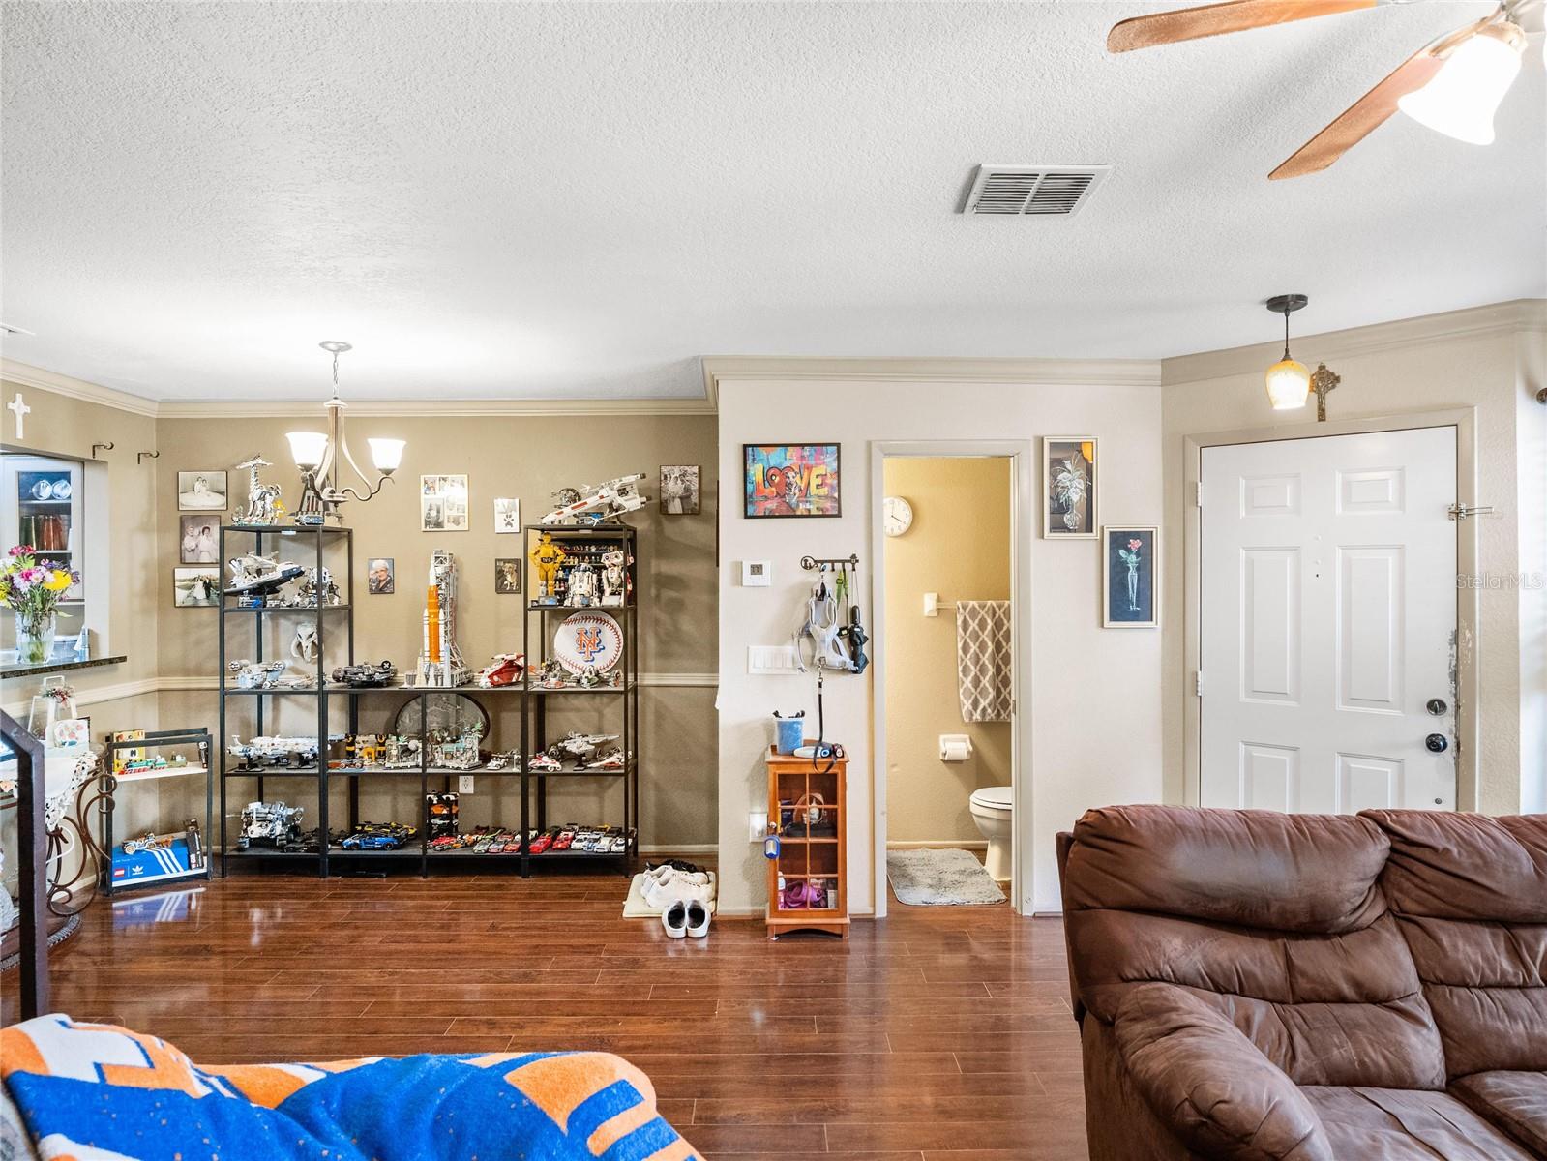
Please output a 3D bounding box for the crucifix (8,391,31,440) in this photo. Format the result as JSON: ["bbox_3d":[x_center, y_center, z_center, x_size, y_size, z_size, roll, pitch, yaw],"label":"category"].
[{"bbox_3d":[-3.350,-0.729,3.975,0.020,0.205,0.115,0,0,2],"label":"crucifix"}]

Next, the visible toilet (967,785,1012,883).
[{"bbox_3d":[1.330,1.110,4.470,0.700,0.730,0.410,0,1,-1],"label":"visible toilet"}]

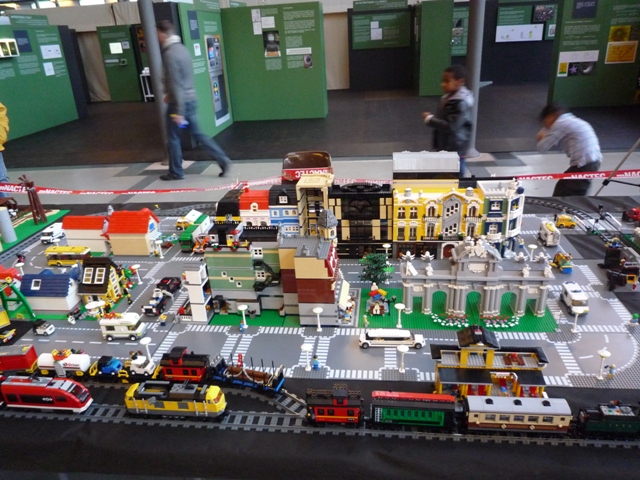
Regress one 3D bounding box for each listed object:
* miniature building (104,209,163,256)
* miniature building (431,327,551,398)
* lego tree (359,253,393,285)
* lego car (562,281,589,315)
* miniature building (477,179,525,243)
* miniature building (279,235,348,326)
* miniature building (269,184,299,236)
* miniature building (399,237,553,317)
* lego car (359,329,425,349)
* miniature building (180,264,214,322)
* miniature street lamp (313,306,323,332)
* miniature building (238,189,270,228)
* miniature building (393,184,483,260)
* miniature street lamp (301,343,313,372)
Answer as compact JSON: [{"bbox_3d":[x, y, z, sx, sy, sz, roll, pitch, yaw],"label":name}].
[{"bbox_3d":[-0.873,-0.046,2.185,0.210,0.215,0.123,0,24,8],"label":"miniature building"},{"bbox_3d":[0.423,0.325,1.176,0.262,0.206,0.118,0,24,6],"label":"miniature building"},{"bbox_3d":[0.209,0.124,1.722,0.124,0.154,0.124,0,24,8],"label":"lego tree"},{"bbox_3d":[0.868,0.199,1.576,0.054,0.058,0.108,0,24,8],"label":"lego car"},{"bbox_3d":[0.770,-0.096,1.998,0.187,0.288,0.222,0,24,6],"label":"miniature building"},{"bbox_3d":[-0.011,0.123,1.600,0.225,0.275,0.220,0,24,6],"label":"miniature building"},{"bbox_3d":[-0.138,-0.089,2.058,0.125,0.310,0.141,0,24,8],"label":"miniature building"},{"bbox_3d":[0.523,0.110,1.563,0.488,0.272,0.124,0,24,8],"label":"miniature building"},{"bbox_3d":[0.226,0.305,1.446,0.205,0.051,0.052,-1,24,6],"label":"lego car"},{"bbox_3d":[-0.432,0.182,1.626,0.082,0.205,0.074,0,24,8],"label":"miniature building"},{"bbox_3d":[-0.002,0.265,1.523,0.033,0.083,0.033,0,24,8],"label":"miniature street lamp"},{"bbox_3d":[-0.268,-0.077,2.075,0.126,0.282,0.145,0,24,6],"label":"miniature building"},{"bbox_3d":[0.500,-0.095,1.988,0.368,0.304,0.194,0,24,8],"label":"miniature building"},{"bbox_3d":[-0.035,0.345,1.343,0.033,0.086,0.033,0,24,8],"label":"miniature street lamp"}]

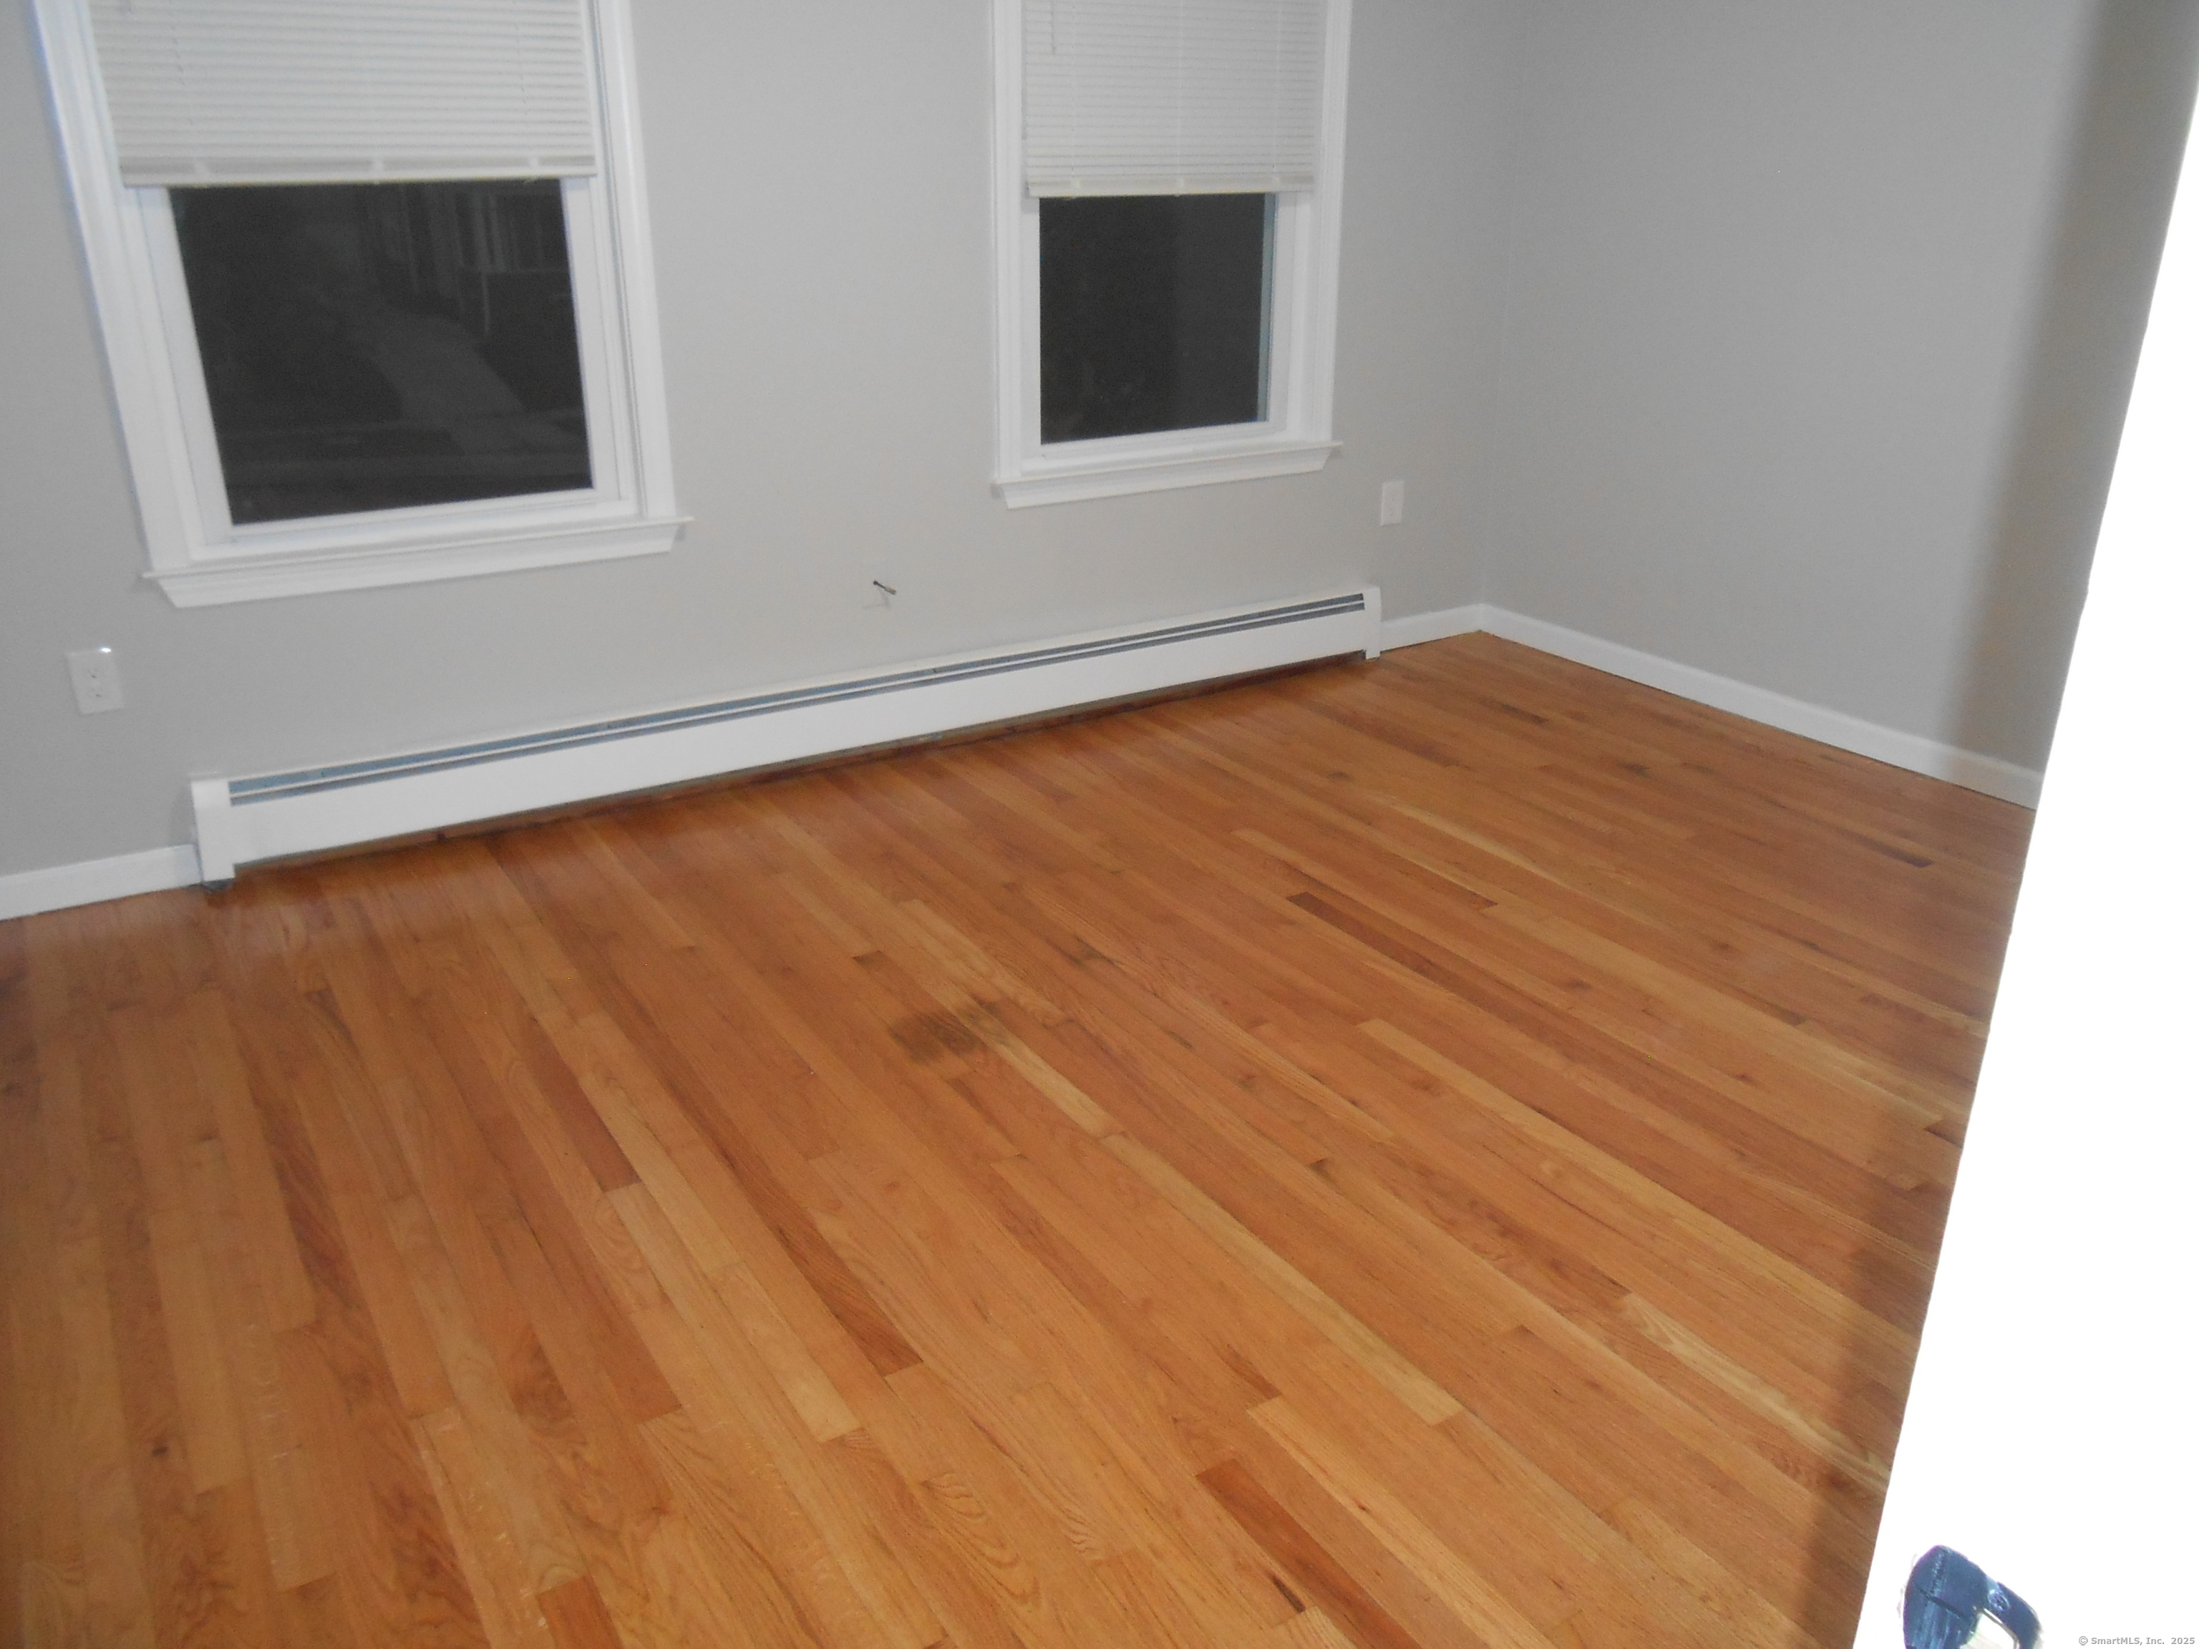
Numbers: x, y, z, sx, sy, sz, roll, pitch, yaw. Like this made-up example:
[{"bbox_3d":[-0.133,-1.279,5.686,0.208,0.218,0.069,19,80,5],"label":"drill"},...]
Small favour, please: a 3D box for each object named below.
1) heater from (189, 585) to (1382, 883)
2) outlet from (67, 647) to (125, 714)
[{"bbox_3d":[-0.500,-0.291,4.131,3.140,0.212,0.068,-13,26,-30],"label":"heater"},{"bbox_3d":[-1.923,-0.275,3.168,0.071,0.116,0.010,-13,26,-30],"label":"outlet"}]

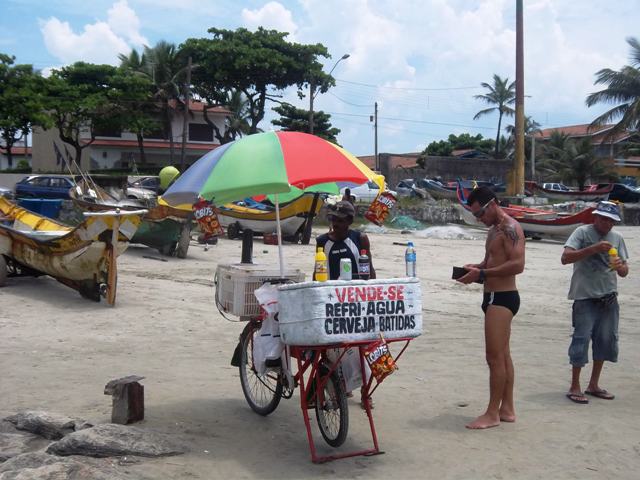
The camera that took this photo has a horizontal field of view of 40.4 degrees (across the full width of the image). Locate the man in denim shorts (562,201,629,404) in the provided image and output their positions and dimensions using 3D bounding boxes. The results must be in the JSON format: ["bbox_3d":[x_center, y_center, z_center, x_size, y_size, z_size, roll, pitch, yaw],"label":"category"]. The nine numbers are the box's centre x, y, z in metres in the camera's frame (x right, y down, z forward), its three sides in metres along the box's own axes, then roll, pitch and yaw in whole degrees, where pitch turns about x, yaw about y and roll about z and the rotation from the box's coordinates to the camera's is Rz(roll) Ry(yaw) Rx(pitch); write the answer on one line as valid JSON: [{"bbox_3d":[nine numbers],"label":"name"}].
[{"bbox_3d":[2.181,0.461,6.905,0.520,1.580,0.380,0,2,-9],"label":"man in denim shorts"}]

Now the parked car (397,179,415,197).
[{"bbox_3d":[6.797,-3.889,66.000,1.650,1.450,3.900,0,2,15],"label":"parked car"}]

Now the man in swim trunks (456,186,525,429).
[{"bbox_3d":[1.180,0.455,6.074,0.460,1.660,0.430,-1,3,-21],"label":"man in swim trunks"}]

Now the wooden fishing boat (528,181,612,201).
[{"bbox_3d":[17.296,-3.349,60.000,5.900,1.300,1.500,0,2,5],"label":"wooden fishing boat"}]

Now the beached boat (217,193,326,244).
[{"bbox_3d":[-2.000,-0.714,27.000,1.900,1.650,6.200,-2,4,-35],"label":"beached boat"}]

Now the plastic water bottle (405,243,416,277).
[{"bbox_3d":[0.557,0.120,5.350,0.067,0.212,0.067,0,3,0],"label":"plastic water bottle"}]

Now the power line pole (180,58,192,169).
[{"bbox_3d":[-8.386,-7.557,54.731,0.300,8.200,0.300,3,2,0],"label":"power line pole"}]

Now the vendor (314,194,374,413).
[{"bbox_3d":[0.205,0.457,6.745,0.500,1.600,0.340,0,2,9],"label":"vendor"}]

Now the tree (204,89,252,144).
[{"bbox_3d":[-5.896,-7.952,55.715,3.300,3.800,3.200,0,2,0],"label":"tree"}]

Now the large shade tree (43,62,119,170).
[{"bbox_3d":[-19.373,-9.787,70.000,6.600,9.100,6.300,0,2,0],"label":"large shade tree"}]

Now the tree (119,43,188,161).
[{"bbox_3d":[-13.062,-10.521,69.000,5.400,10.200,5.200,0,2,0],"label":"tree"}]

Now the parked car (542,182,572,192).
[{"bbox_3d":[19.695,-3.867,70.000,3.900,1.470,1.650,0,2,15],"label":"parked car"}]

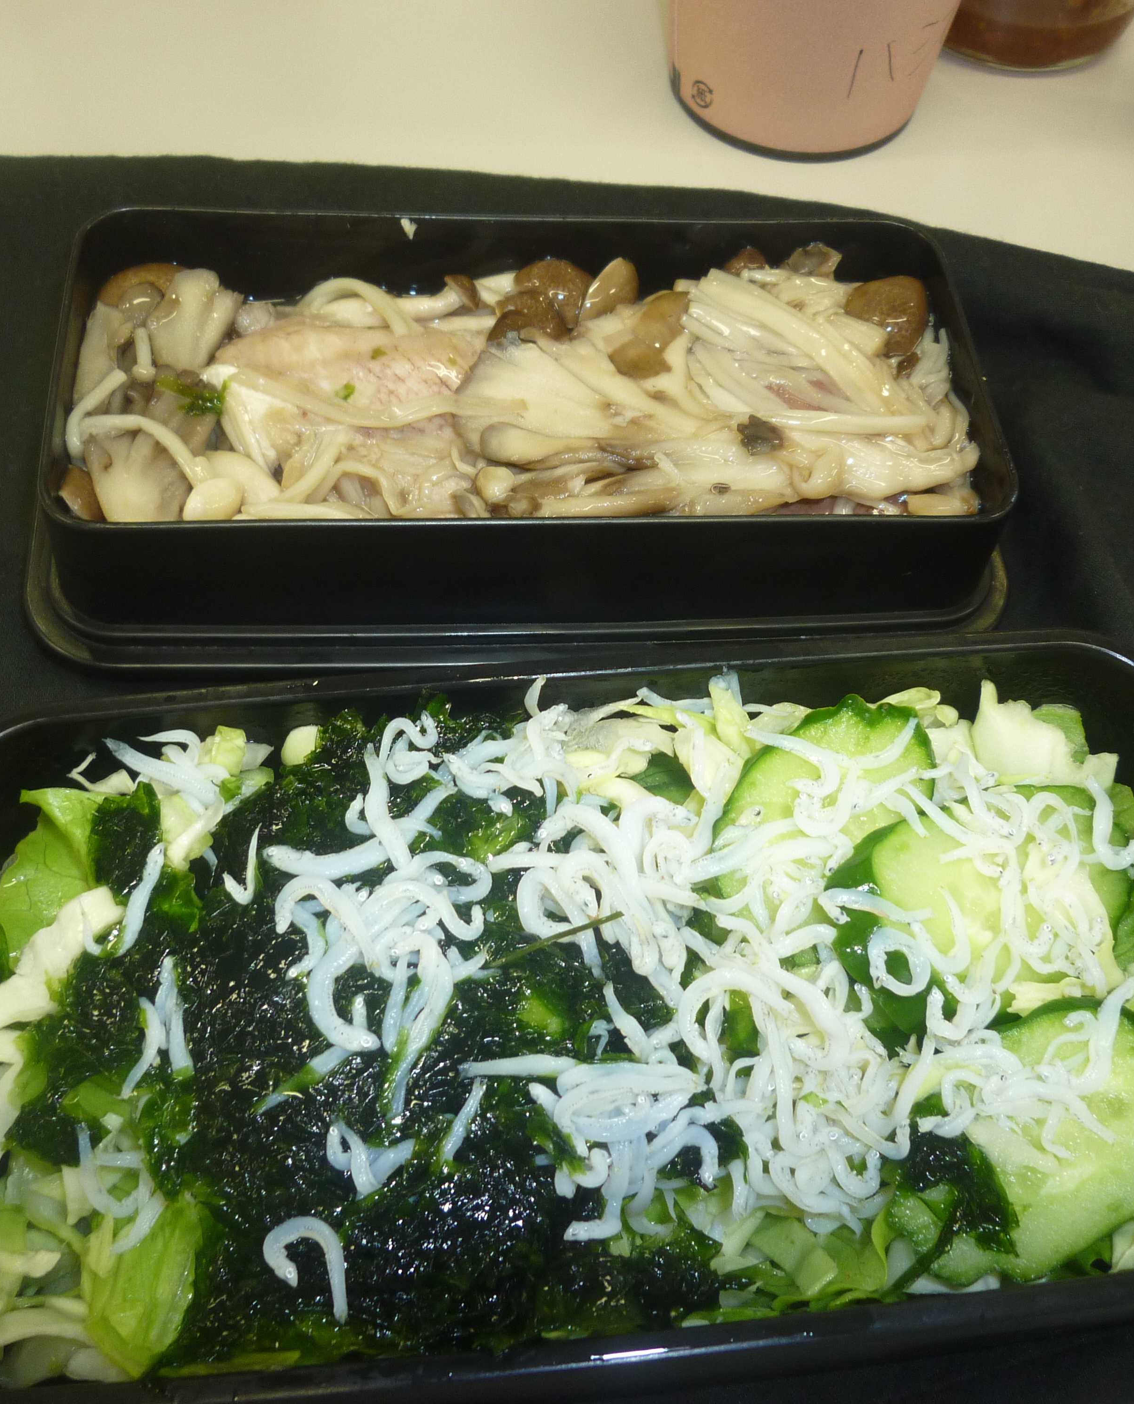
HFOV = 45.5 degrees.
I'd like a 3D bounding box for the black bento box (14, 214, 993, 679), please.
[{"bbox_3d":[-0.008,-0.053,0.255,0.181,0.032,0.093,-1,56,-5],"label":"black bento box"}]

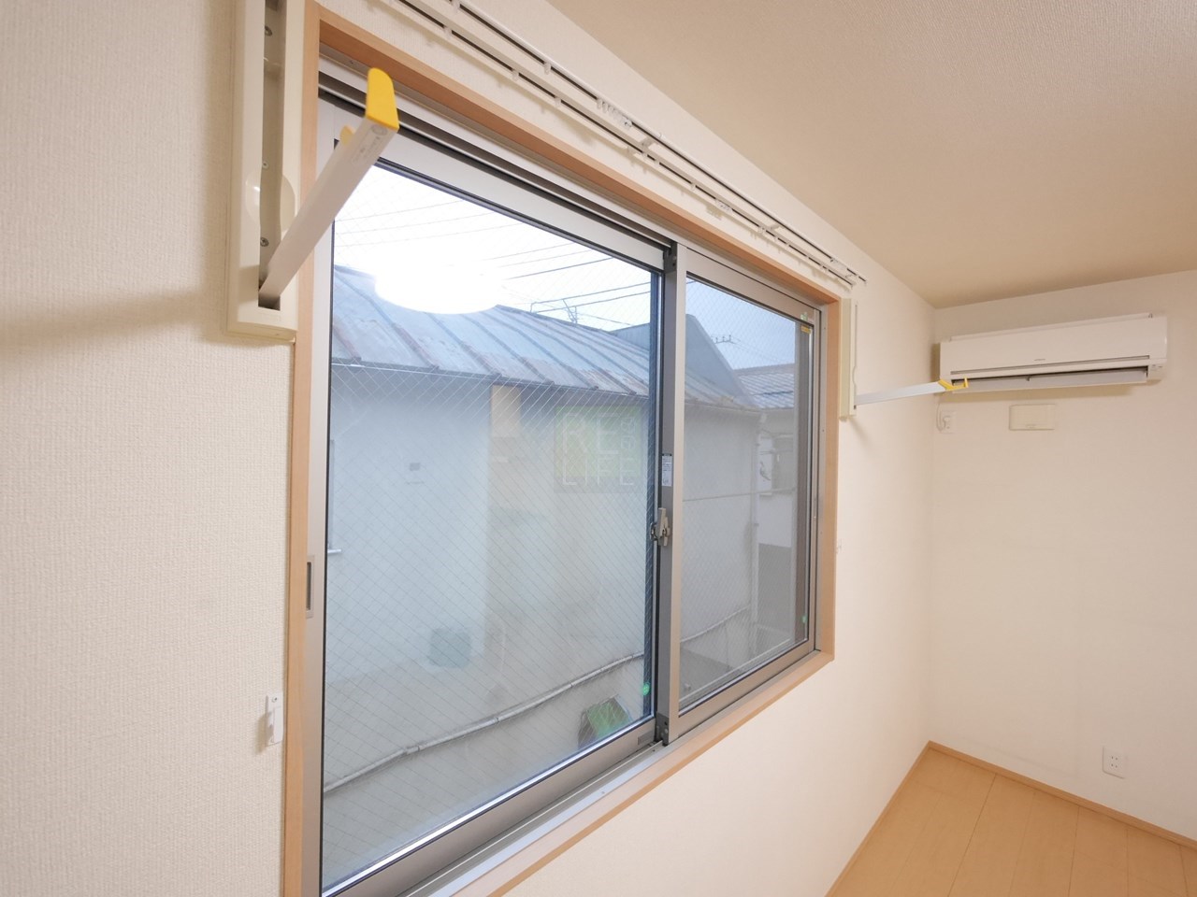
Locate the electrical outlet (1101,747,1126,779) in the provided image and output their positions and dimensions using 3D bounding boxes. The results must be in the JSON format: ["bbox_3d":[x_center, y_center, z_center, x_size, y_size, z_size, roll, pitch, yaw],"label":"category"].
[{"bbox_3d":[2.350,1.433,2.206,0.010,0.118,0.070,1,0,-43],"label":"electrical outlet"}]

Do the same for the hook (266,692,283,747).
[{"bbox_3d":[-0.408,0.348,0.614,0.018,0.064,0.022,1,0,-43],"label":"hook"}]

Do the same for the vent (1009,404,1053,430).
[{"bbox_3d":[2.171,-0.156,2.428,0.025,0.128,0.165,1,0,-43],"label":"vent"}]

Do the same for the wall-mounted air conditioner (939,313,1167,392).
[{"bbox_3d":[2.135,-0.438,2.336,0.210,0.293,0.786,1,0,-43],"label":"wall-mounted air conditioner"}]

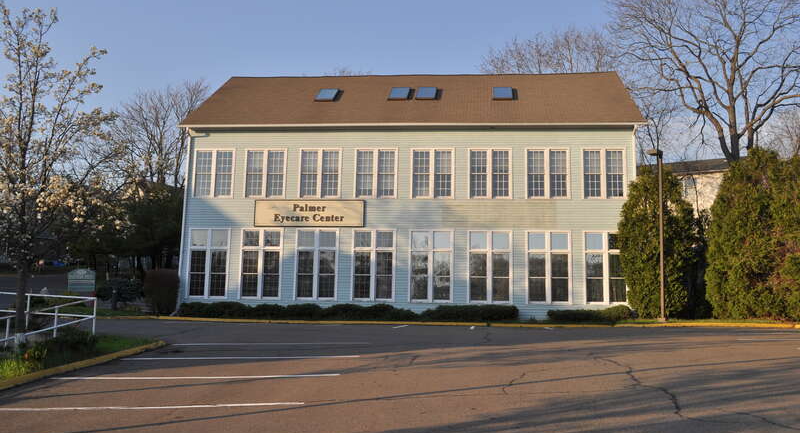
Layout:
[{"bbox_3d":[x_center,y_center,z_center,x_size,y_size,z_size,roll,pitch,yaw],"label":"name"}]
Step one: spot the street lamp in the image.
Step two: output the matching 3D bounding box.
[{"bbox_3d":[8.342,0.532,23.710,0.512,5.644,0.400,0,-9,6],"label":"street lamp"}]

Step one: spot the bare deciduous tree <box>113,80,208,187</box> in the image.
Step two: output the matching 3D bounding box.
[{"bbox_3d":[-16.131,-1.354,48.536,7.380,16.104,6.500,0,-9,6],"label":"bare deciduous tree"}]

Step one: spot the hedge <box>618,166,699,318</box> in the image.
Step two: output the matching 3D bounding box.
[{"bbox_3d":[8.719,0.825,24.848,2.566,5.228,2.400,0,-9,6],"label":"hedge"}]

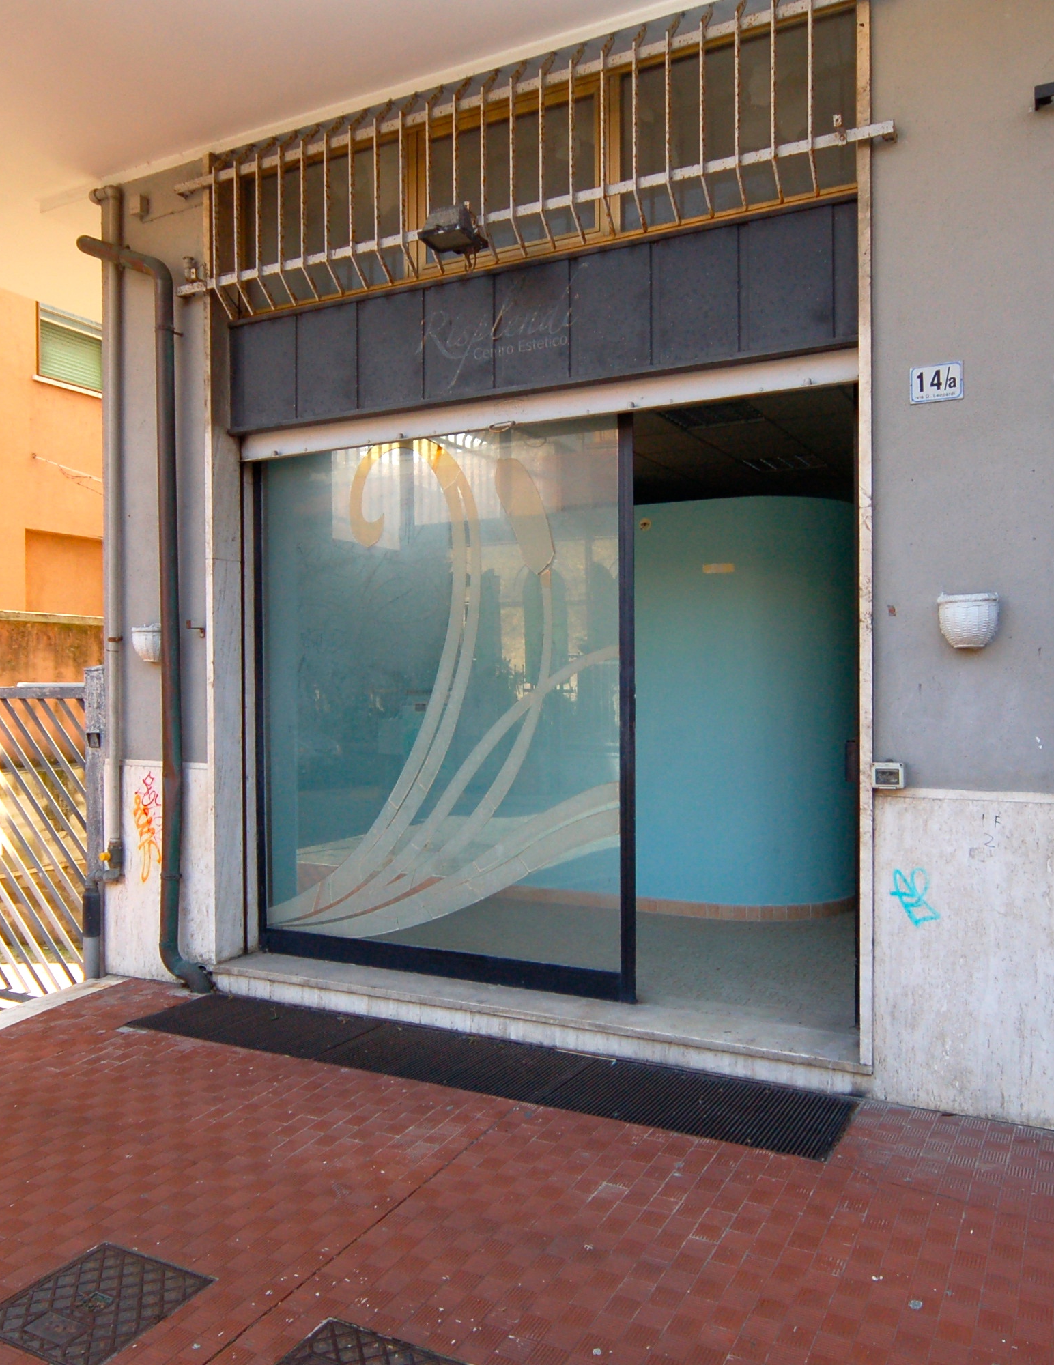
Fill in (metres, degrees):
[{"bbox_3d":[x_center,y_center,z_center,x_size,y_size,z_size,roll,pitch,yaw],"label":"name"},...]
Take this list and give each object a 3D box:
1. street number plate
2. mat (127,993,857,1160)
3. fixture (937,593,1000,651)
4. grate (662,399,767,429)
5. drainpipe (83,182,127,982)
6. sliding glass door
[{"bbox_3d":[1.416,-1.034,3.545,0.168,0.127,0.010,0,0,26],"label":"street number plate"},{"bbox_3d":[-0.276,1.478,4.040,2.950,0.020,0.540,0,0,26],"label":"mat"},{"bbox_3d":[1.490,-0.206,3.447,0.200,0.190,0.130,0,0,26],"label":"fixture"},{"bbox_3d":[1.359,-1.965,7.418,0.600,0.080,0.600,0,0,26],"label":"grate"},{"bbox_3d":[-2.073,-0.481,5.081,0.200,3.930,0.110,0,0,26],"label":"drainpipe"},{"bbox_3d":[-0.455,0.086,4.887,2.052,2.613,0.060,0,0,26],"label":"sliding glass door"}]

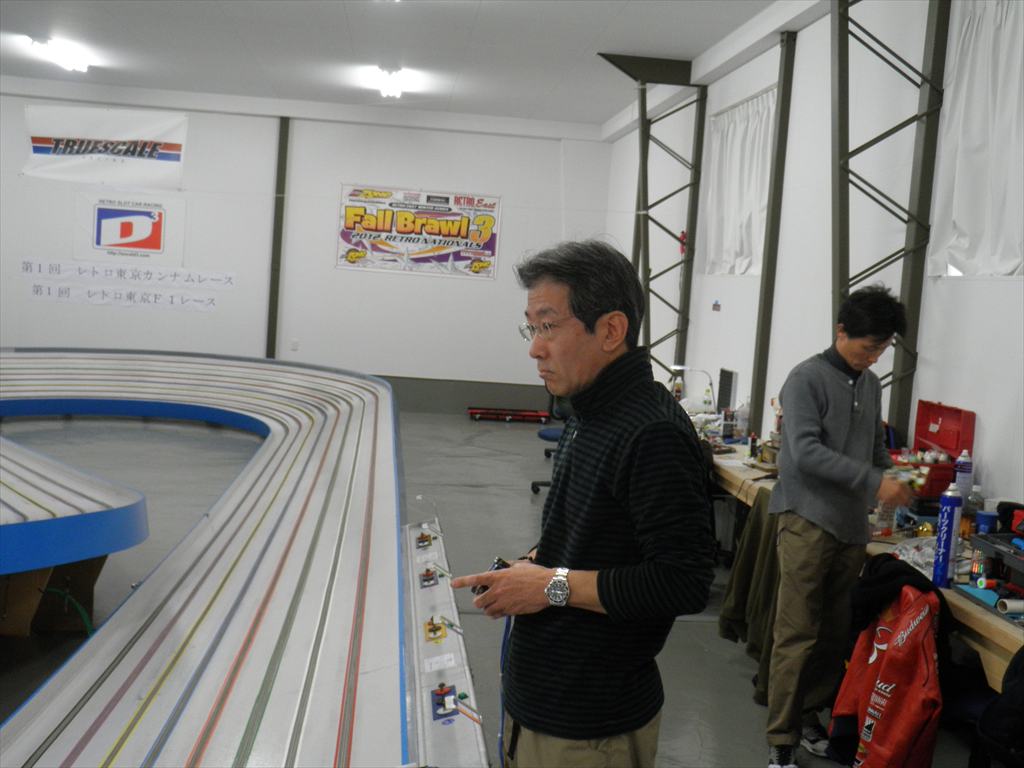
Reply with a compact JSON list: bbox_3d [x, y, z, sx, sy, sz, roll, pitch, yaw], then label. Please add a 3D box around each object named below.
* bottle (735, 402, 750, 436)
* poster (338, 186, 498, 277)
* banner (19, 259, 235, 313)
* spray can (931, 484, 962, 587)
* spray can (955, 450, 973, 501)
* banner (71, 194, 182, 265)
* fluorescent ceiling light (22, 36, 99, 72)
[{"bbox_3d":[1.344,0.213,7.029,0.075,0.190,0.075,5,5,12],"label":"bottle"},{"bbox_3d":[-0.998,-1.628,13.048,1.719,0.898,0.020,4,5,-5],"label":"poster"},{"bbox_3d":[-4.073,-1.046,12.850,2.252,0.429,0.015,4,5,-5],"label":"banner"},{"bbox_3d":[1.318,0.459,3.666,0.066,0.310,0.066,4,5,0],"label":"spray can"},{"bbox_3d":[1.685,0.402,4.564,0.063,0.310,0.063,6,6,20],"label":"spray can"},{"bbox_3d":[-4.031,-1.627,12.793,1.139,0.708,0.020,4,5,-5],"label":"banner"},{"bbox_3d":[-3.887,-2.825,10.433,0.230,0.110,1.250,4,5,-5],"label":"fluorescent ceiling light"}]

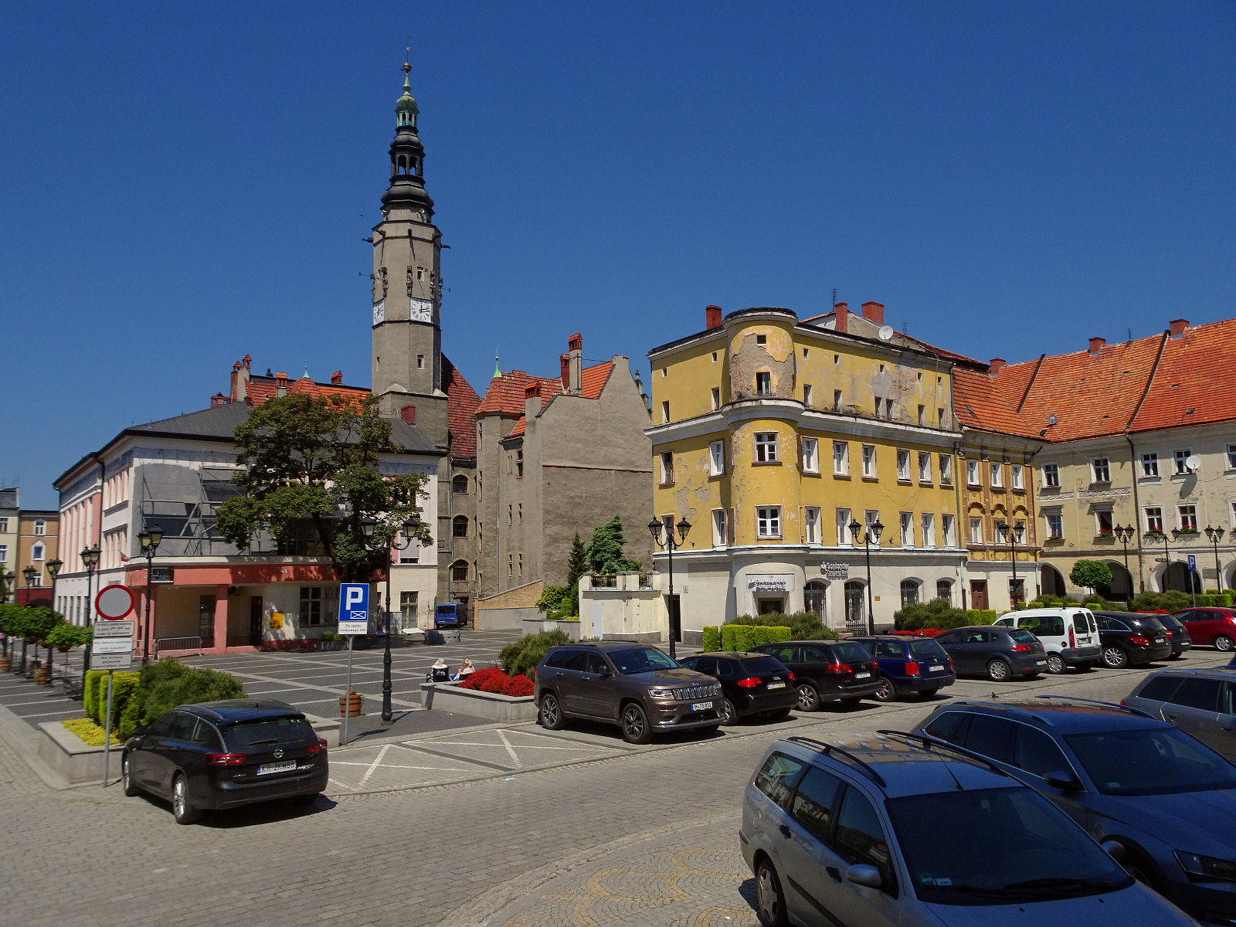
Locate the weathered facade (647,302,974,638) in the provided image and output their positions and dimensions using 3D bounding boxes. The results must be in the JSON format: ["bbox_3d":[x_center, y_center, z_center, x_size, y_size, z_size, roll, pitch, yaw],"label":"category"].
[{"bbox_3d":[10.609,0.989,50.714,17.600,16.700,9.500,4,-9,-36],"label":"weathered facade"}]

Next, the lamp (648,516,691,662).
[{"bbox_3d":[1.727,4.261,29.498,1.580,5.150,0.480,4,-9,-36],"label":"lamp"}]

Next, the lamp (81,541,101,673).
[{"bbox_3d":[-17.365,5.248,30.358,0.460,5.000,1.500,6,-10,-42],"label":"lamp"}]

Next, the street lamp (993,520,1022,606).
[{"bbox_3d":[15.573,4.751,36.463,1.500,5.000,0.460,4,-9,-35],"label":"street lamp"}]

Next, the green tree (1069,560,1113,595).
[{"bbox_3d":[21.277,6.003,41.535,1.900,3.420,1.900,5,-9,-37],"label":"green tree"}]

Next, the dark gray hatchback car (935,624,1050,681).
[{"bbox_3d":[10.921,5.693,28.149,1.768,1.458,4.315,3,-8,-30],"label":"dark gray hatchback car"}]

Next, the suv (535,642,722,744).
[{"bbox_3d":[0.119,4.874,20.109,1.943,1.780,4.828,5,-9,-38],"label":"suv"}]

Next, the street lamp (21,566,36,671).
[{"bbox_3d":[-29.535,7.715,46.259,0.480,5.150,1.580,4,-9,-36],"label":"street lamp"}]

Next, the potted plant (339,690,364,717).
[{"bbox_3d":[-6.951,6.221,24.238,0.620,0.740,0.620,-1,-7,0],"label":"potted plant"}]

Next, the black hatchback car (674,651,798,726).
[{"bbox_3d":[2.489,5.191,21.866,1.765,1.423,4.286,3,-8,-27],"label":"black hatchback car"}]

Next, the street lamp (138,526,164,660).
[{"bbox_3d":[-12.490,4.162,24.599,0.480,5.150,1.580,4,-9,-36],"label":"street lamp"}]

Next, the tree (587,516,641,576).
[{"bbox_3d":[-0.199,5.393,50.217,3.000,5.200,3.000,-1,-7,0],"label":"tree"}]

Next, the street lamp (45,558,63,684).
[{"bbox_3d":[-22.340,6.279,36.688,0.460,5.000,1.500,6,-10,-42],"label":"street lamp"}]

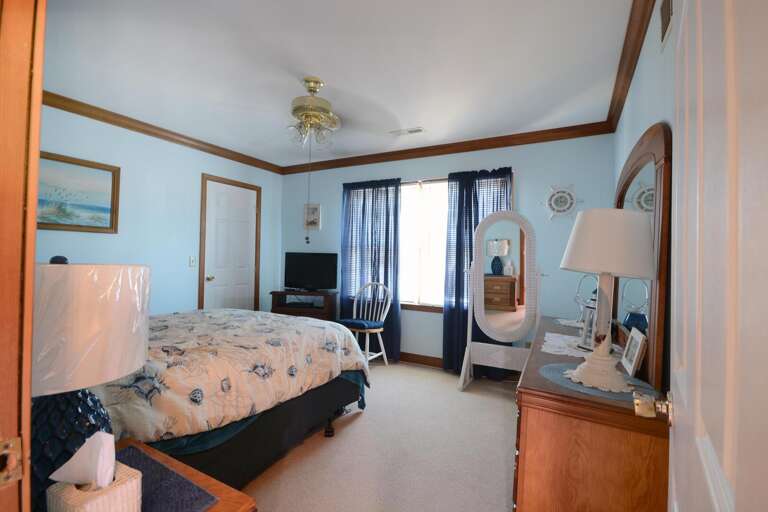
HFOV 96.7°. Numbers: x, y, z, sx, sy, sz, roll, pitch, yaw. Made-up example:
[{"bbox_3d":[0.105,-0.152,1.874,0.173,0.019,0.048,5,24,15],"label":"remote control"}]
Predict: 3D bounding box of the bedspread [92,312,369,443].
[{"bbox_3d":[-1.302,0.711,2.068,1.680,0.440,2.040,1,0,29],"label":"bedspread"}]

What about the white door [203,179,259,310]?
[{"bbox_3d":[-1.876,0.168,4.192,0.050,2.040,0.740,1,-1,27],"label":"white door"}]

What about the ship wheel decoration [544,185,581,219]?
[{"bbox_3d":[1.663,-0.511,3.182,0.330,0.330,0.040,1,0,29],"label":"ship wheel decoration"}]

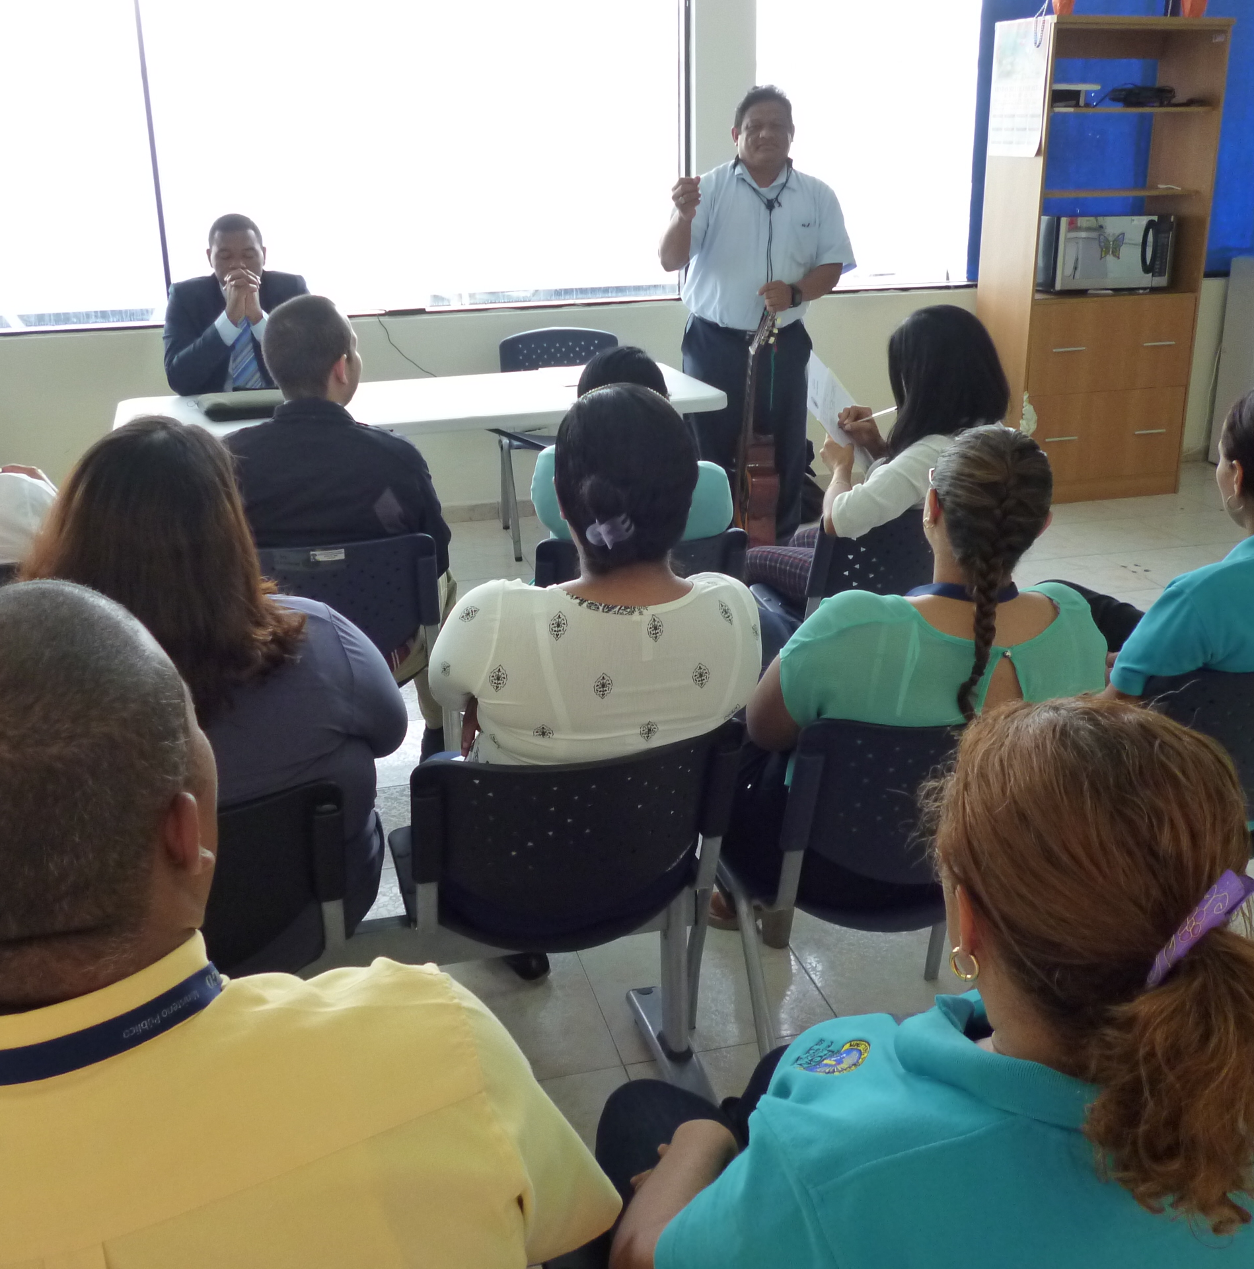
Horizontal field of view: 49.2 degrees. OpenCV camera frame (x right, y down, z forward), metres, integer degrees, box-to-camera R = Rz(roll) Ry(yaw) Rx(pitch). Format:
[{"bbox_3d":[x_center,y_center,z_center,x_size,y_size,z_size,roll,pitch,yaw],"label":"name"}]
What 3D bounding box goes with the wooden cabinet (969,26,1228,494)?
[{"bbox_3d":[1.942,-1.530,5.731,0.806,1.890,0.410,-7,21,-15],"label":"wooden cabinet"}]

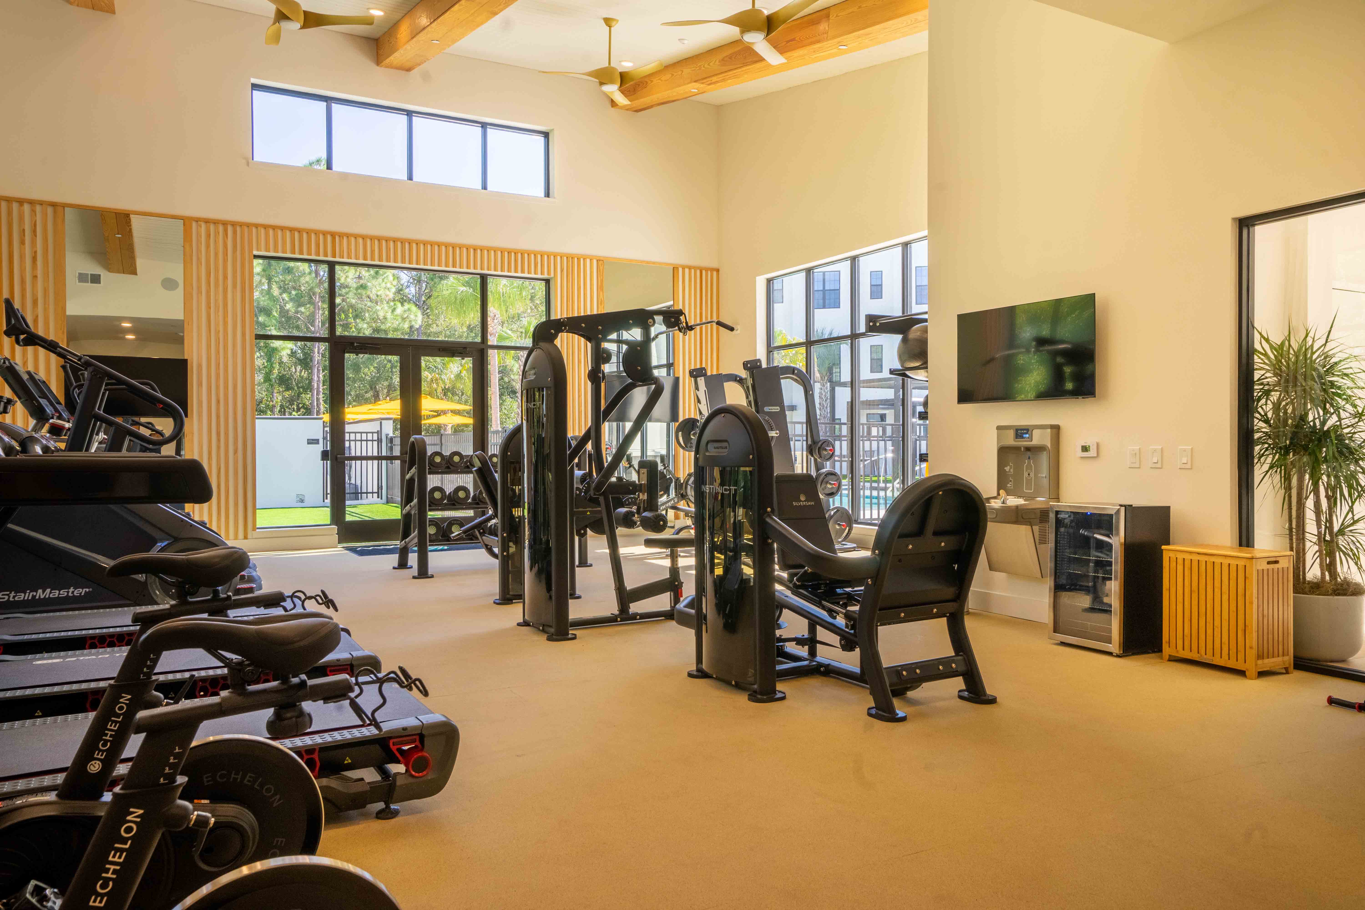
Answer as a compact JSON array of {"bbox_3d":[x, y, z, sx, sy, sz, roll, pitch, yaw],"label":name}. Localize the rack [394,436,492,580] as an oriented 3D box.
[{"bbox_3d":[-1.882,0.468,9.806,1.751,1.291,0.848,-1,1,-29],"label":"rack"}]

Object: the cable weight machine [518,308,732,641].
[{"bbox_3d":[-0.393,0.061,6.638,1.291,2.151,1.111,-1,1,-29],"label":"cable weight machine"}]

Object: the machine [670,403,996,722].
[{"bbox_3d":[0.557,0.447,5.200,1.010,1.398,2.043,-1,1,-29],"label":"machine"}]

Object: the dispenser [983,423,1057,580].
[{"bbox_3d":[2.162,0.319,6.551,0.471,1.007,0.466,-1,1,-29],"label":"dispenser"}]

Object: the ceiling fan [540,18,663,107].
[{"bbox_3d":[-0.791,-4.207,10.394,1.380,0.780,1.360,0,1,12],"label":"ceiling fan"}]

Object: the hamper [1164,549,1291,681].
[{"bbox_3d":[2.912,0.822,5.279,0.335,0.629,0.514,0,1,-28],"label":"hamper"}]

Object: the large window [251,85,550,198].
[{"bbox_3d":[-3.378,-3.839,12.267,3.657,0.932,0.108,-1,1,-29],"label":"large window"}]

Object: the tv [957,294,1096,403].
[{"bbox_3d":[2.281,-0.683,6.611,0.084,0.644,1.147,-1,1,-29],"label":"tv"}]

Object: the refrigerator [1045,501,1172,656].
[{"bbox_3d":[2.545,0.713,5.877,0.437,0.839,0.496,-1,1,-30],"label":"refrigerator"}]

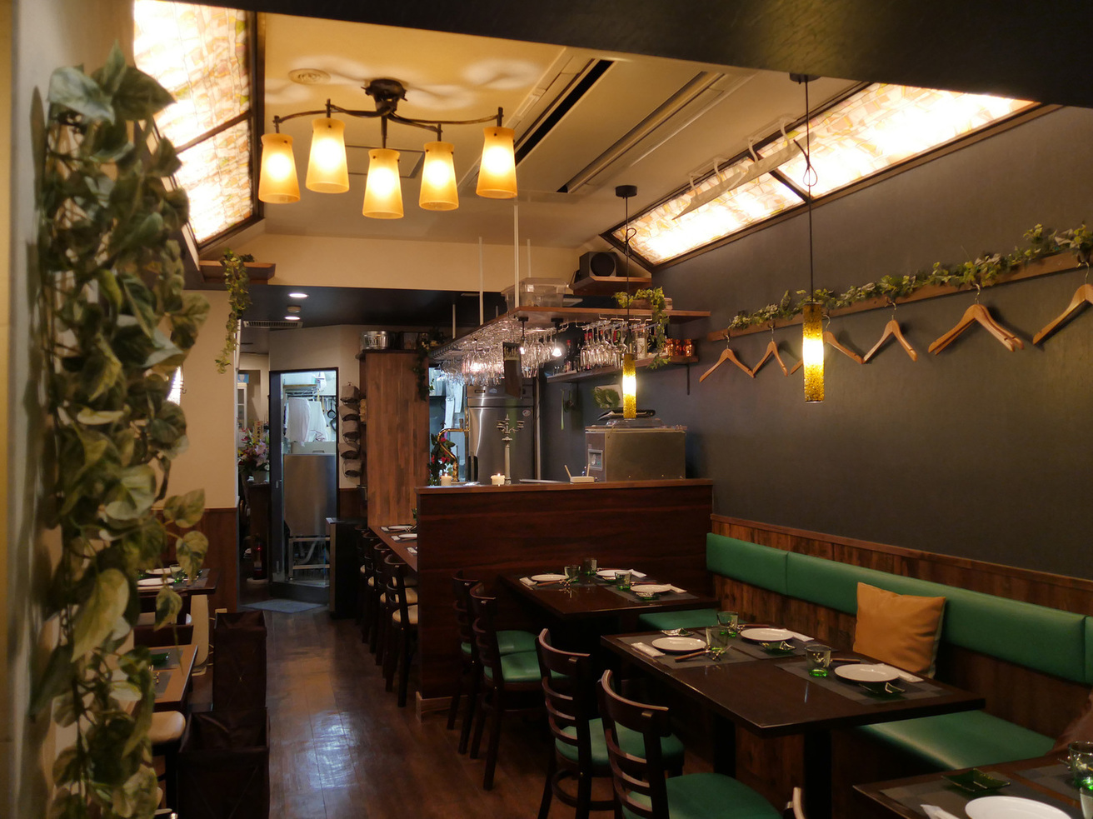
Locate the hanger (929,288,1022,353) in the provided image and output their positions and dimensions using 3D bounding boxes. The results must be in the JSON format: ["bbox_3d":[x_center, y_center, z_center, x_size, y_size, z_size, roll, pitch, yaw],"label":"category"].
[{"bbox_3d":[1.536,-0.330,3.189,0.090,0.223,0.430,0,-1,-21],"label":"hanger"}]

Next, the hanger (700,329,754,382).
[{"bbox_3d":[0.991,-0.299,4.902,0.050,0.274,0.425,0,-2,-32],"label":"hanger"}]

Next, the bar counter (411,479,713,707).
[{"bbox_3d":[0.119,1.025,5.012,1.746,1.235,0.240,0,-1,-18],"label":"bar counter"}]

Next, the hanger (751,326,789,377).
[{"bbox_3d":[1.127,-0.307,4.474,0.050,0.242,0.425,0,-1,-11],"label":"hanger"}]

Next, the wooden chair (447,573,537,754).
[{"bbox_3d":[-0.239,1.194,4.322,0.465,0.793,0.420,0,-1,-18],"label":"wooden chair"}]

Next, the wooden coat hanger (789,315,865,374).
[{"bbox_3d":[1.242,-0.288,3.919,0.050,0.250,0.430,0,-1,-27],"label":"wooden coat hanger"}]

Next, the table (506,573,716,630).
[{"bbox_3d":[0.267,1.219,4.251,0.740,0.727,1.049,0,-1,-18],"label":"table"}]

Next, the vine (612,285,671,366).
[{"bbox_3d":[0.537,-0.462,4.985,0.308,0.467,0.200,0,-1,-18],"label":"vine"}]

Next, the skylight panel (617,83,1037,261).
[{"bbox_3d":[1.052,-1.071,4.164,0.395,0.050,3.308,34,-11,-14],"label":"skylight panel"}]

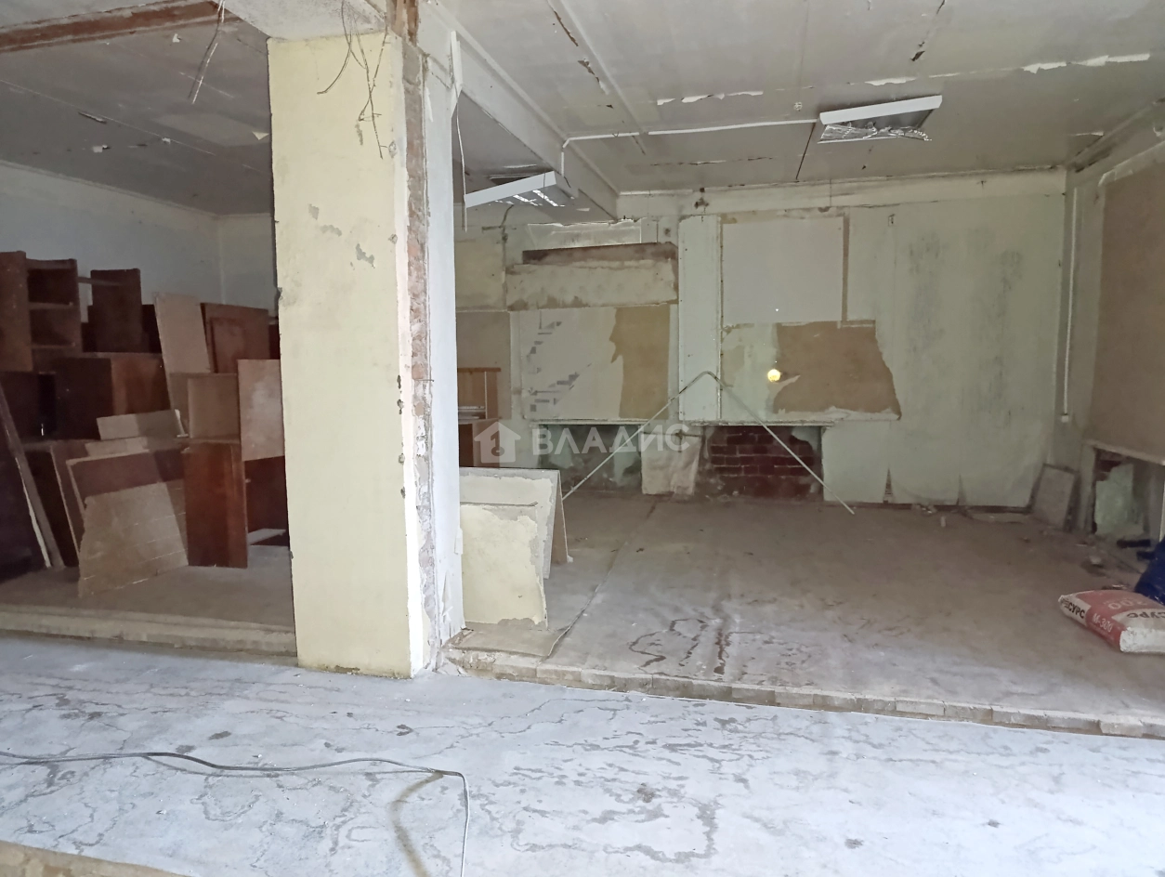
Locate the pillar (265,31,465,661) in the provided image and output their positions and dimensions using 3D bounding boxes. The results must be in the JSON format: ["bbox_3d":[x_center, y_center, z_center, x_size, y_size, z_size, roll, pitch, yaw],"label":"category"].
[{"bbox_3d":[-1.011,-0.344,3.749,0.645,2.857,0.496,1,6,14],"label":"pillar"}]

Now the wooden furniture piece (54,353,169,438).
[{"bbox_3d":[-3.417,-0.305,5.654,0.487,0.554,0.590,1,6,14],"label":"wooden furniture piece"}]

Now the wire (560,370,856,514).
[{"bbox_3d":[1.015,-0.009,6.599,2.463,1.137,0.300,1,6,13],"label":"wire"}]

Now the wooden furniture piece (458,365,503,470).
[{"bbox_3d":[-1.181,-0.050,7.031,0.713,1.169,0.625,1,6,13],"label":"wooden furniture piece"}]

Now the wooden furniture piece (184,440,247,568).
[{"bbox_3d":[-2.429,0.429,5.319,0.425,0.859,0.280,1,6,14],"label":"wooden furniture piece"}]

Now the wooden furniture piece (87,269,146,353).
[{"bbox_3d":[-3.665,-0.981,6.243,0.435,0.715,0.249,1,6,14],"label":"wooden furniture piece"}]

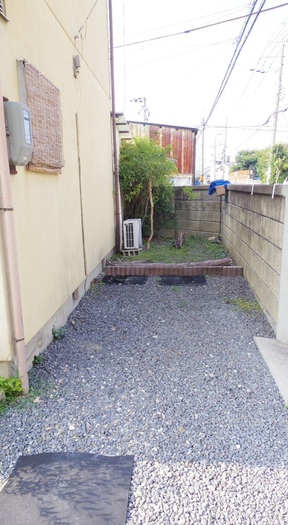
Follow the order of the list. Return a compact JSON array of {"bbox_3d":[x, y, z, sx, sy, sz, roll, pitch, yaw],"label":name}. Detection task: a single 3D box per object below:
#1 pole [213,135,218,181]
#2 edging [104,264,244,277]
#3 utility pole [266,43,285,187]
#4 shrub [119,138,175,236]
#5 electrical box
[{"bbox_3d":[15.370,-21.651,73.913,0.350,10.500,0.350,-1,13,6],"label":"pole"},{"bbox_3d":[0.512,0.159,6.158,2.420,0.160,0.100,0,13,8],"label":"edging"},{"bbox_3d":[10.423,-11.125,27.342,0.340,11.500,0.340,2,13,5],"label":"utility pole"},{"bbox_3d":[0.028,-1.534,7.788,1.410,2.430,1.400,-1,13,6],"label":"shrub"},{"bbox_3d":[-0.900,-0.904,2.444,0.170,0.430,0.210,-1,13,6],"label":"electrical box"}]

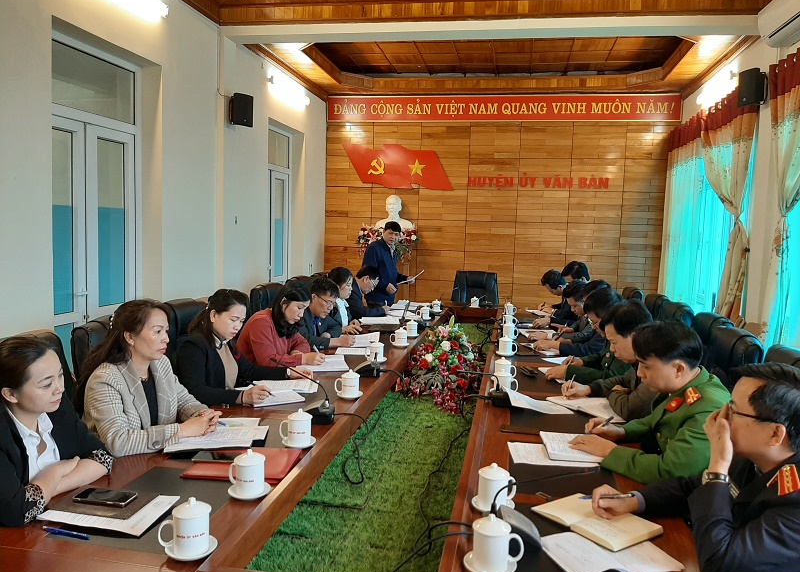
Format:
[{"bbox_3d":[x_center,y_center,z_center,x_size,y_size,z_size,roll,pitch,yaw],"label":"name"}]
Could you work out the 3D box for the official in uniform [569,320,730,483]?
[{"bbox_3d":[0.947,0.749,2.335,0.620,1.200,0.500,2,5,5],"label":"official in uniform"}]

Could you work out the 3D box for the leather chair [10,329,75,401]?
[{"bbox_3d":[-1.161,0.779,2.048,0.660,1.150,0.600,3,5,11],"label":"leather chair"}]

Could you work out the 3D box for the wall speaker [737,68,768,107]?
[{"bbox_3d":[2.889,-1.624,4.926,0.180,0.280,0.200,-2,6,-33],"label":"wall speaker"}]

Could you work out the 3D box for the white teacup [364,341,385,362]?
[{"bbox_3d":[-0.154,0.396,3.725,0.118,0.117,0.092,3,5,11],"label":"white teacup"}]

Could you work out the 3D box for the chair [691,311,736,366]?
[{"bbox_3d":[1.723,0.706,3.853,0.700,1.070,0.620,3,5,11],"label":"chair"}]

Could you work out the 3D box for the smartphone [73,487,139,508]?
[{"bbox_3d":[-0.808,0.581,1.647,0.154,0.009,0.073,3,6,9],"label":"smartphone"}]

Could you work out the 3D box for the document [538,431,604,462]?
[{"bbox_3d":[0.670,0.621,2.311,0.220,0.022,0.275,2,5,5],"label":"document"}]

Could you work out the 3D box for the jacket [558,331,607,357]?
[{"bbox_3d":[1.364,0.479,3.833,0.600,0.560,0.500,3,5,11],"label":"jacket"}]

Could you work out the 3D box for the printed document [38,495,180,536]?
[{"bbox_3d":[-0.787,0.606,1.643,0.300,0.012,0.215,3,5,11],"label":"printed document"}]

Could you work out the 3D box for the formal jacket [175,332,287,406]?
[{"bbox_3d":[-0.800,0.498,2.869,0.470,0.560,0.500,3,6,10],"label":"formal jacket"}]

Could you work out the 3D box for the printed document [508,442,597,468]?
[{"bbox_3d":[0.542,0.594,2.124,0.297,0.006,0.210,2,5,3],"label":"printed document"}]

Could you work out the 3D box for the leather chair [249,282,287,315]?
[{"bbox_3d":[-0.830,0.544,4.638,0.700,1.070,0.620,3,5,11],"label":"leather chair"}]

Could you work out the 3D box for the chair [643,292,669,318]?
[{"bbox_3d":[1.708,0.615,4.702,0.660,1.150,0.600,3,5,11],"label":"chair"}]

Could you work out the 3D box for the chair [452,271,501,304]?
[{"bbox_3d":[0.802,0.401,6.524,0.620,1.090,0.680,3,6,10],"label":"chair"}]

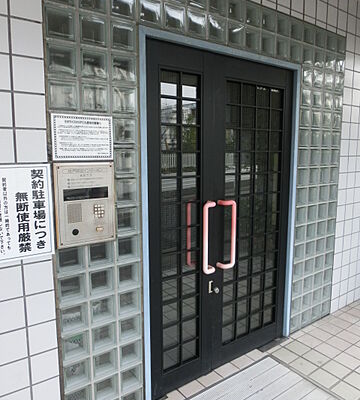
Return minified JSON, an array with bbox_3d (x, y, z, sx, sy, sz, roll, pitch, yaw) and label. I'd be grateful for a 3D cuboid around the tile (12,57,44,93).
[{"bbox_3d":[-0.647,-0.535,1.425,0.126,0.144,0.010,-6,10,-35],"label":"tile"}]

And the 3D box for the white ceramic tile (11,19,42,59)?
[{"bbox_3d":[-0.646,-0.680,1.408,0.121,0.144,0.010,-6,10,-35],"label":"white ceramic tile"}]

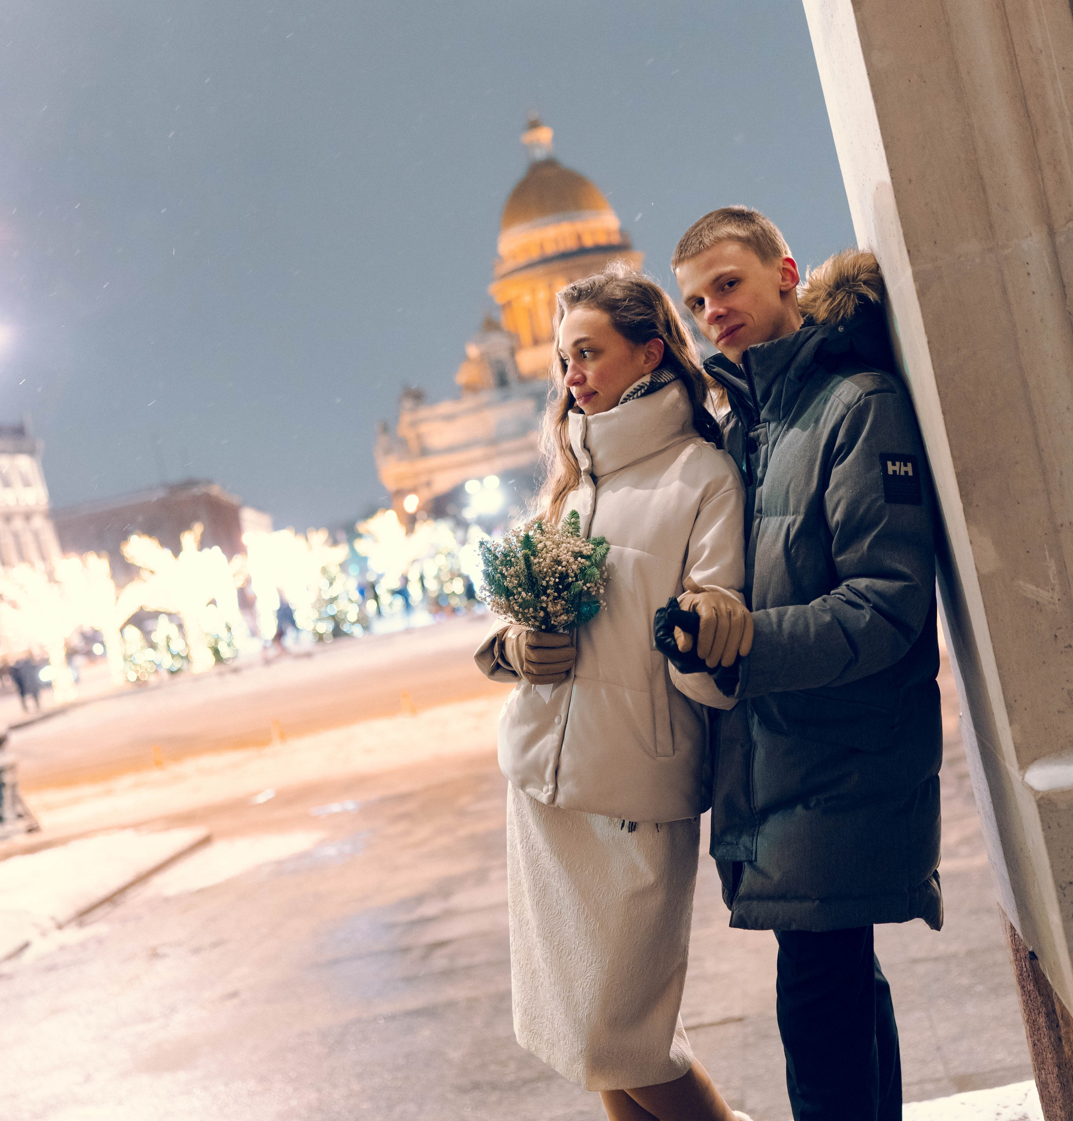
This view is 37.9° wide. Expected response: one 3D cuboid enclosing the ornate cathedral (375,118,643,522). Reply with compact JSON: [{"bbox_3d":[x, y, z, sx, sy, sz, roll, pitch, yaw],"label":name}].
[{"bbox_3d":[9.700,-54.000,363.000,106.000,101.500,96.000,-12,0,-7],"label":"ornate cathedral"}]

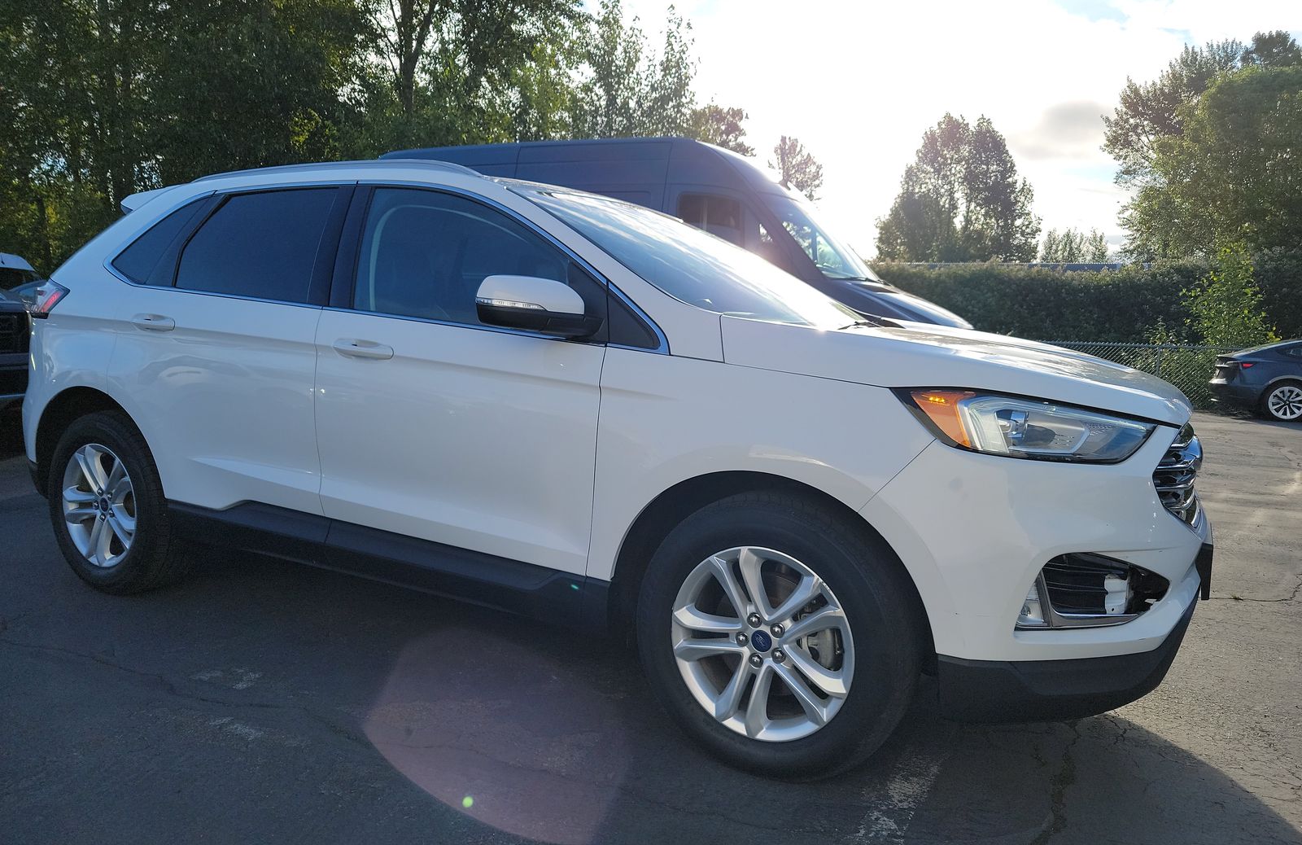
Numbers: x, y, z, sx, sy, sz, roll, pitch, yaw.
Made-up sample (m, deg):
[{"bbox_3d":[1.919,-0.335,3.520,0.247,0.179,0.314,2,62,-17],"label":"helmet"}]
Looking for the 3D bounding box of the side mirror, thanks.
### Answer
[{"bbox_3d":[-0.311,-0.319,2.490,0.200,0.175,0.260,8,8,43],"label":"side mirror"}]

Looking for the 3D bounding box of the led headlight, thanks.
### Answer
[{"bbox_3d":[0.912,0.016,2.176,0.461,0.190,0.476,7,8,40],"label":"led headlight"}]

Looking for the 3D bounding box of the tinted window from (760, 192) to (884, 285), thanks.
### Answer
[{"bbox_3d":[1.542,-1.604,7.911,0.200,0.934,1.700,-39,-11,22],"label":"tinted window"}]

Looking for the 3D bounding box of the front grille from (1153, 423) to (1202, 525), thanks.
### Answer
[{"bbox_3d":[1.531,0.121,2.644,0.150,0.320,1.000,5,7,28],"label":"front grille"}]

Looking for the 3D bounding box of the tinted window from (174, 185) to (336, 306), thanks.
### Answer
[{"bbox_3d":[-1.442,-0.647,3.309,0.720,0.440,0.050,5,-16,28],"label":"tinted window"}]

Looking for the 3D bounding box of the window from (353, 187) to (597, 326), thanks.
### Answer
[{"bbox_3d":[-0.544,-0.520,2.797,0.970,0.490,0.060,5,-15,28],"label":"window"}]

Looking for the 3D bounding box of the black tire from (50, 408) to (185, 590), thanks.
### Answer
[{"bbox_3d":[-2.176,0.327,3.741,0.745,0.745,0.250,5,7,28],"label":"black tire"}]

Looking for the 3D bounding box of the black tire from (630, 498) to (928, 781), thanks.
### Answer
[{"bbox_3d":[0.327,0.556,2.401,0.745,0.745,0.250,5,7,28],"label":"black tire"}]

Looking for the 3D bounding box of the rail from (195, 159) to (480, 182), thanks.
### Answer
[{"bbox_3d":[-1.234,-0.939,3.402,1.560,0.090,0.075,5,7,28],"label":"rail"}]

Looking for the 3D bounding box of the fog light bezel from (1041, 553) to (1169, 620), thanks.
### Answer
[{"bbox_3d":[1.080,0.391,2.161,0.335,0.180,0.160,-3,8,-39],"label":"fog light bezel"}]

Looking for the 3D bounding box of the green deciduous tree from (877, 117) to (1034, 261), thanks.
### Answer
[{"bbox_3d":[16.279,-9.851,48.000,8.272,12.831,7.445,4,6,19],"label":"green deciduous tree"}]

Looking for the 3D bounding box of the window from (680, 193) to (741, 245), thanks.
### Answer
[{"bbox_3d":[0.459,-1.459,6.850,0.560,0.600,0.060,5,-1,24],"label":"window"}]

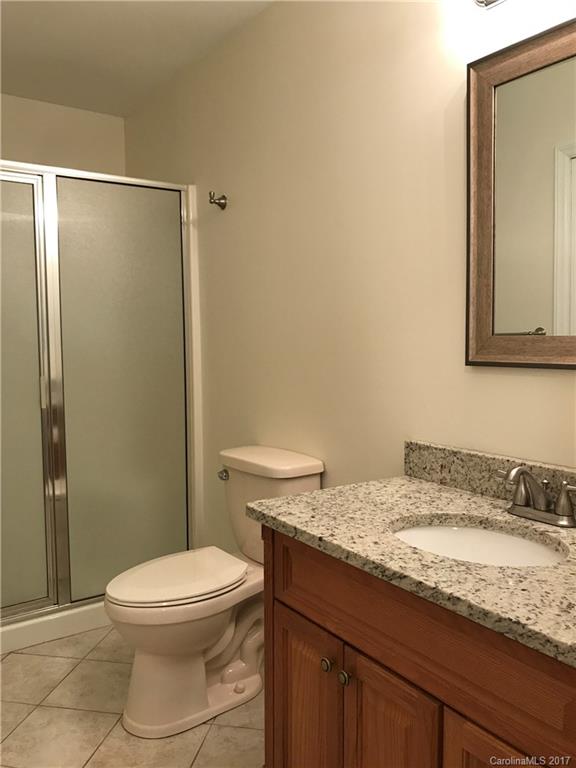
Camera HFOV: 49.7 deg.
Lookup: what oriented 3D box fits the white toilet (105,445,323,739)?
[{"bbox_3d":[-0.276,0.675,2.120,0.735,0.790,0.430,-4,6,-41],"label":"white toilet"}]

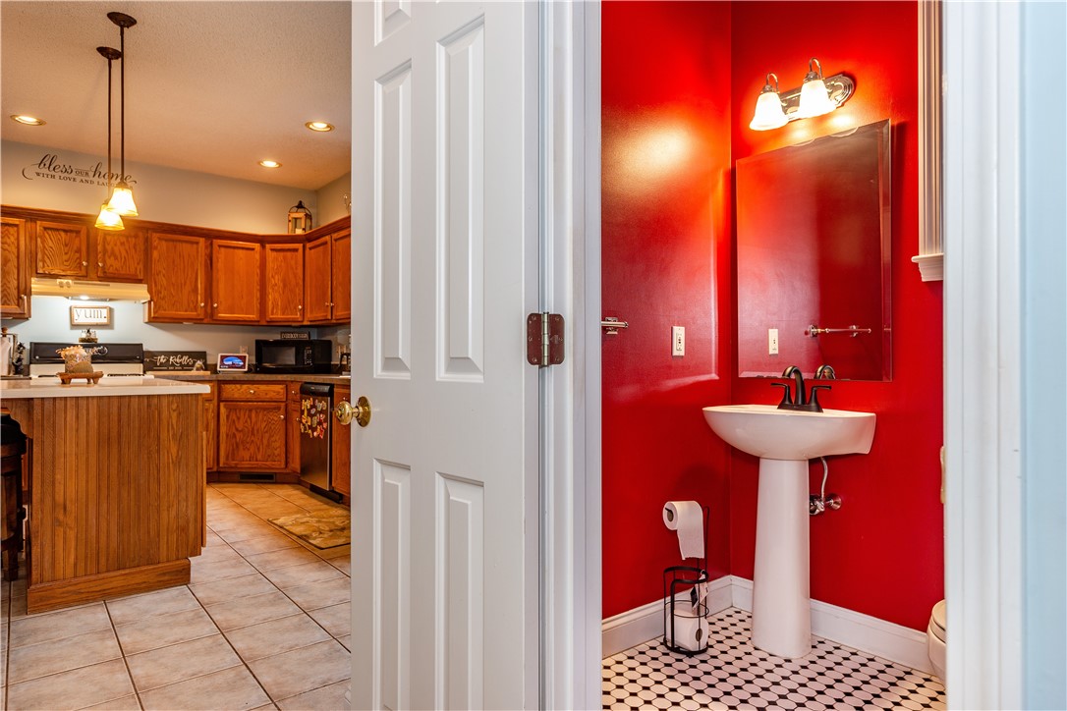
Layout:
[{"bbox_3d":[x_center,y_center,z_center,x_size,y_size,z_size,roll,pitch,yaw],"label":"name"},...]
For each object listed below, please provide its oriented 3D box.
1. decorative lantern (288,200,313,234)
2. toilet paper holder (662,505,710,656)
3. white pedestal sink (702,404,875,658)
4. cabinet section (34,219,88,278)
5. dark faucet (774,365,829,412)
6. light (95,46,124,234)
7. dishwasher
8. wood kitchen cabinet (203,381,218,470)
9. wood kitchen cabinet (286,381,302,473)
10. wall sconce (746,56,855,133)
[{"bbox_3d":[-2.167,-1.256,6.084,0.160,0.370,0.160,0,0,6],"label":"decorative lantern"},{"bbox_3d":[0.560,0.803,2.386,0.170,0.510,0.170,0,0,0],"label":"toilet paper holder"},{"bbox_3d":[0.917,0.640,2.383,0.378,0.861,0.500,0,0,-39],"label":"white pedestal sink"},{"bbox_3d":[-3.712,-0.812,5.135,0.359,0.430,0.326,0,0,-38],"label":"cabinet section"},{"bbox_3d":[0.971,0.125,2.423,0.165,0.168,0.225,0,0,-39],"label":"dark faucet"},{"bbox_3d":[-2.322,-1.180,3.573,0.135,0.960,0.135,0,0,-39],"label":"light"},{"bbox_3d":[-1.408,0.642,5.077,0.600,0.870,0.600,0,-1,-38],"label":"dishwasher"},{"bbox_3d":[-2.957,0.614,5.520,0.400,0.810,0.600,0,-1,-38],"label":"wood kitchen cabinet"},{"bbox_3d":[-1.711,0.614,5.469,0.600,0.810,0.230,0,-1,-38],"label":"wood kitchen cabinet"},{"bbox_3d":[0.976,-0.983,2.430,0.222,0.200,0.330,0,0,-39],"label":"wall sconce"}]

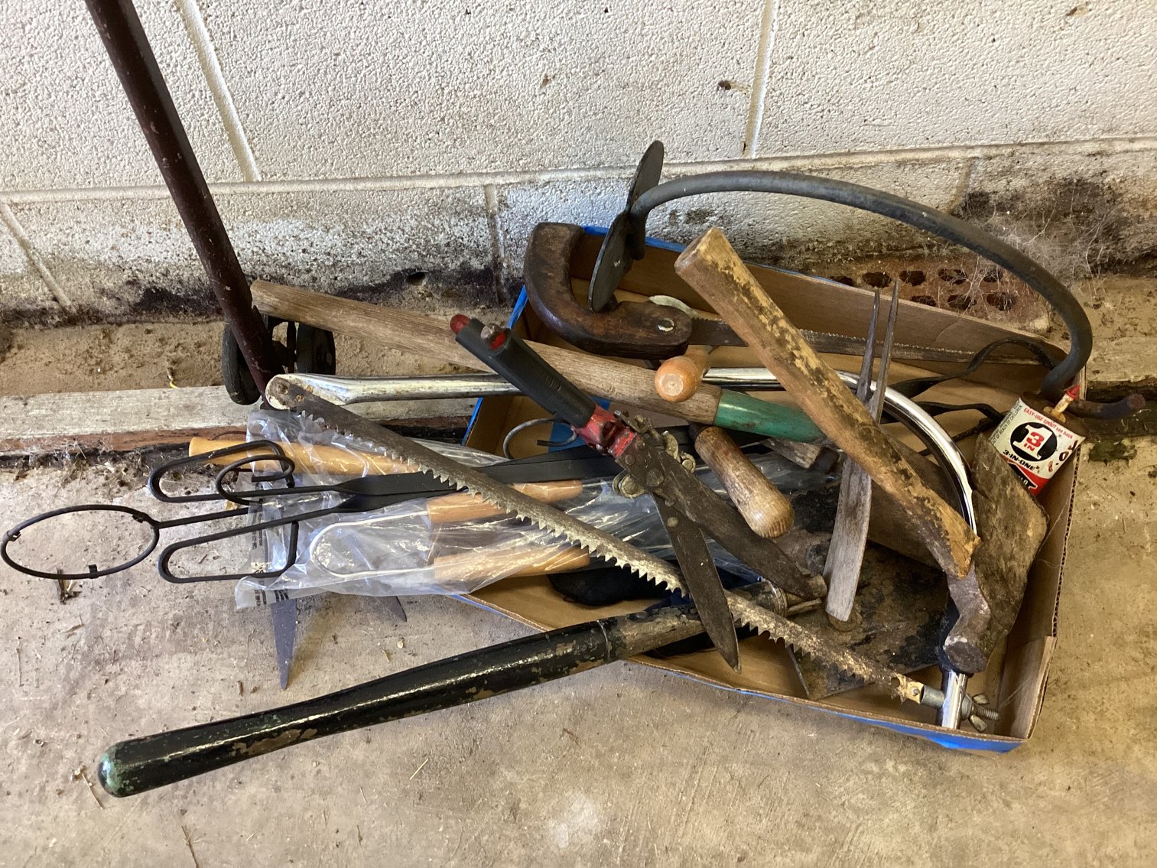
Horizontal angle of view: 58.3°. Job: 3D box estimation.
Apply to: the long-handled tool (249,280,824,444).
[{"bbox_3d":[-0.023,-0.053,0.837,0.485,0.036,0.036,13,58,-4],"label":"long-handled tool"}]

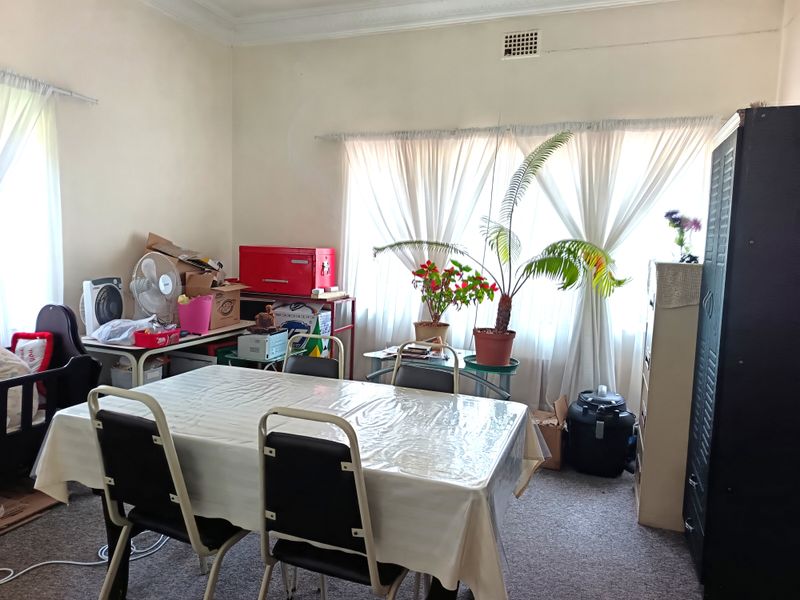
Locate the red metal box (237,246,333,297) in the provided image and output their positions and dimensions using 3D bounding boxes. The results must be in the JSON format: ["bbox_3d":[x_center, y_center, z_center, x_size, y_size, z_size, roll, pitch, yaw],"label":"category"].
[{"bbox_3d":[-0.919,-0.243,4.550,0.685,0.370,0.345,3,6,19],"label":"red metal box"}]

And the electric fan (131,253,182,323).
[{"bbox_3d":[-1.777,-0.058,3.933,0.340,0.560,0.455,3,6,19],"label":"electric fan"}]

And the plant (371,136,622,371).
[{"bbox_3d":[0.616,-0.327,3.755,1.716,1.560,1.000,3,6,19],"label":"plant"}]

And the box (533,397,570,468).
[{"bbox_3d":[0.921,0.827,3.530,0.290,0.410,0.240,4,6,20],"label":"box"}]

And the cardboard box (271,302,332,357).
[{"bbox_3d":[-0.726,0.225,4.198,0.400,0.430,0.210,4,6,20],"label":"cardboard box"}]

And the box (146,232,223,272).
[{"bbox_3d":[-1.522,-0.295,3.883,0.470,0.190,0.250,18,-5,-34],"label":"box"}]

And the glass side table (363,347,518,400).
[{"bbox_3d":[0.291,0.688,3.678,0.980,0.620,0.550,4,6,20],"label":"glass side table"}]

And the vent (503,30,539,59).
[{"bbox_3d":[0.807,-1.697,3.685,0.238,0.170,0.025,4,6,20],"label":"vent"}]

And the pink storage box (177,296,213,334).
[{"bbox_3d":[-1.464,0.094,3.943,0.235,0.270,0.220,3,6,19],"label":"pink storage box"}]

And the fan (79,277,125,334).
[{"bbox_3d":[-2.046,0.045,3.803,0.150,0.370,0.285,3,6,19],"label":"fan"}]

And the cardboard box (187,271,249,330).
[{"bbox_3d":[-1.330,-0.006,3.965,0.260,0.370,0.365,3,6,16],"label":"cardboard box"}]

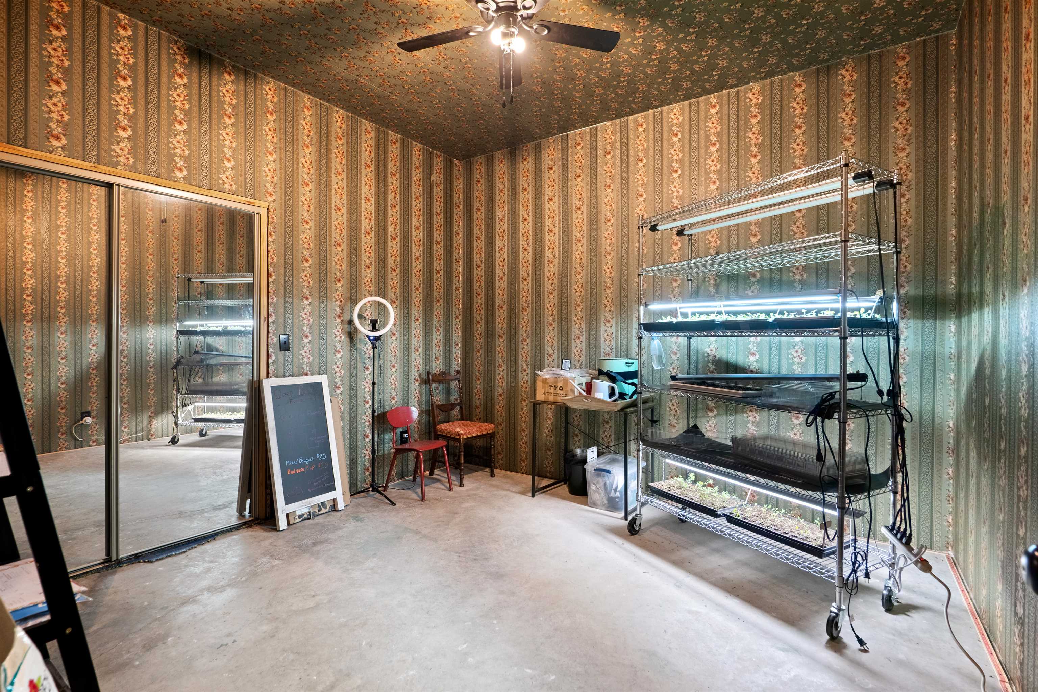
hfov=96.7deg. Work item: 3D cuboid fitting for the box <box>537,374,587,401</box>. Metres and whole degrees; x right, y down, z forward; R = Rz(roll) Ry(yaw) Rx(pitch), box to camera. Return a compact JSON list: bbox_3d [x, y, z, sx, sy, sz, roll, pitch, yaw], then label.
[{"bbox_3d":[0.343,0.333,3.599,0.335,0.190,0.230,1,1,36],"label":"box"}]

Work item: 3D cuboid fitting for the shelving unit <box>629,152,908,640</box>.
[{"bbox_3d":[1.236,0.206,2.501,0.490,1.975,1.210,0,1,-29],"label":"shelving unit"}]

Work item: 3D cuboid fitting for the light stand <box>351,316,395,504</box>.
[{"bbox_3d":[-1.164,0.461,3.542,0.410,1.420,0.430,0,1,-17],"label":"light stand"}]

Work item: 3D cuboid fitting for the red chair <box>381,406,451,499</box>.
[{"bbox_3d":[-0.809,0.841,3.721,0.440,0.660,0.345,1,1,34],"label":"red chair"}]

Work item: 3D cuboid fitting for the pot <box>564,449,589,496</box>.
[{"bbox_3d":[0.480,1.030,3.701,0.218,0.295,0.218,0,1,0],"label":"pot"}]

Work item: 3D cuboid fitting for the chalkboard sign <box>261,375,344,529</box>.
[{"bbox_3d":[-1.496,0.703,3.197,0.055,0.980,0.470,-14,-8,34],"label":"chalkboard sign"}]

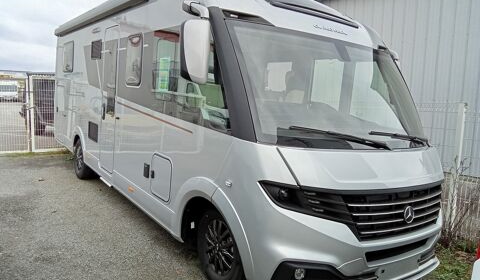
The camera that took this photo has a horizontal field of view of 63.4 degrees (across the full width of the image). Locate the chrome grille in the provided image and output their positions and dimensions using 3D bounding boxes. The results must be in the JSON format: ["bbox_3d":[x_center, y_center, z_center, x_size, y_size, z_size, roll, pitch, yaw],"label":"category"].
[{"bbox_3d":[1.111,0.491,2.822,1.500,0.370,0.250,0,8,-34],"label":"chrome grille"}]

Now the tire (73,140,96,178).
[{"bbox_3d":[-2.612,0.280,6.625,0.235,0.720,0.720,0,8,-34],"label":"tire"}]

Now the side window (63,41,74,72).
[{"bbox_3d":[-3.263,-1.573,7.433,0.060,0.560,0.950,0,8,-34],"label":"side window"}]

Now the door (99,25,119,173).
[{"bbox_3d":[-1.696,-0.526,5.126,0.060,1.860,0.620,0,8,-34],"label":"door"}]

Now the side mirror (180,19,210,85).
[{"bbox_3d":[-0.342,-0.647,2.886,0.200,0.480,0.150,2,7,-22],"label":"side mirror"}]

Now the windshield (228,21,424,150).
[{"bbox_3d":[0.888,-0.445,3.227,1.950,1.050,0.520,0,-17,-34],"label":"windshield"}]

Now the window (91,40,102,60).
[{"bbox_3d":[-2.070,-1.308,5.663,0.060,0.260,0.570,0,8,-34],"label":"window"}]

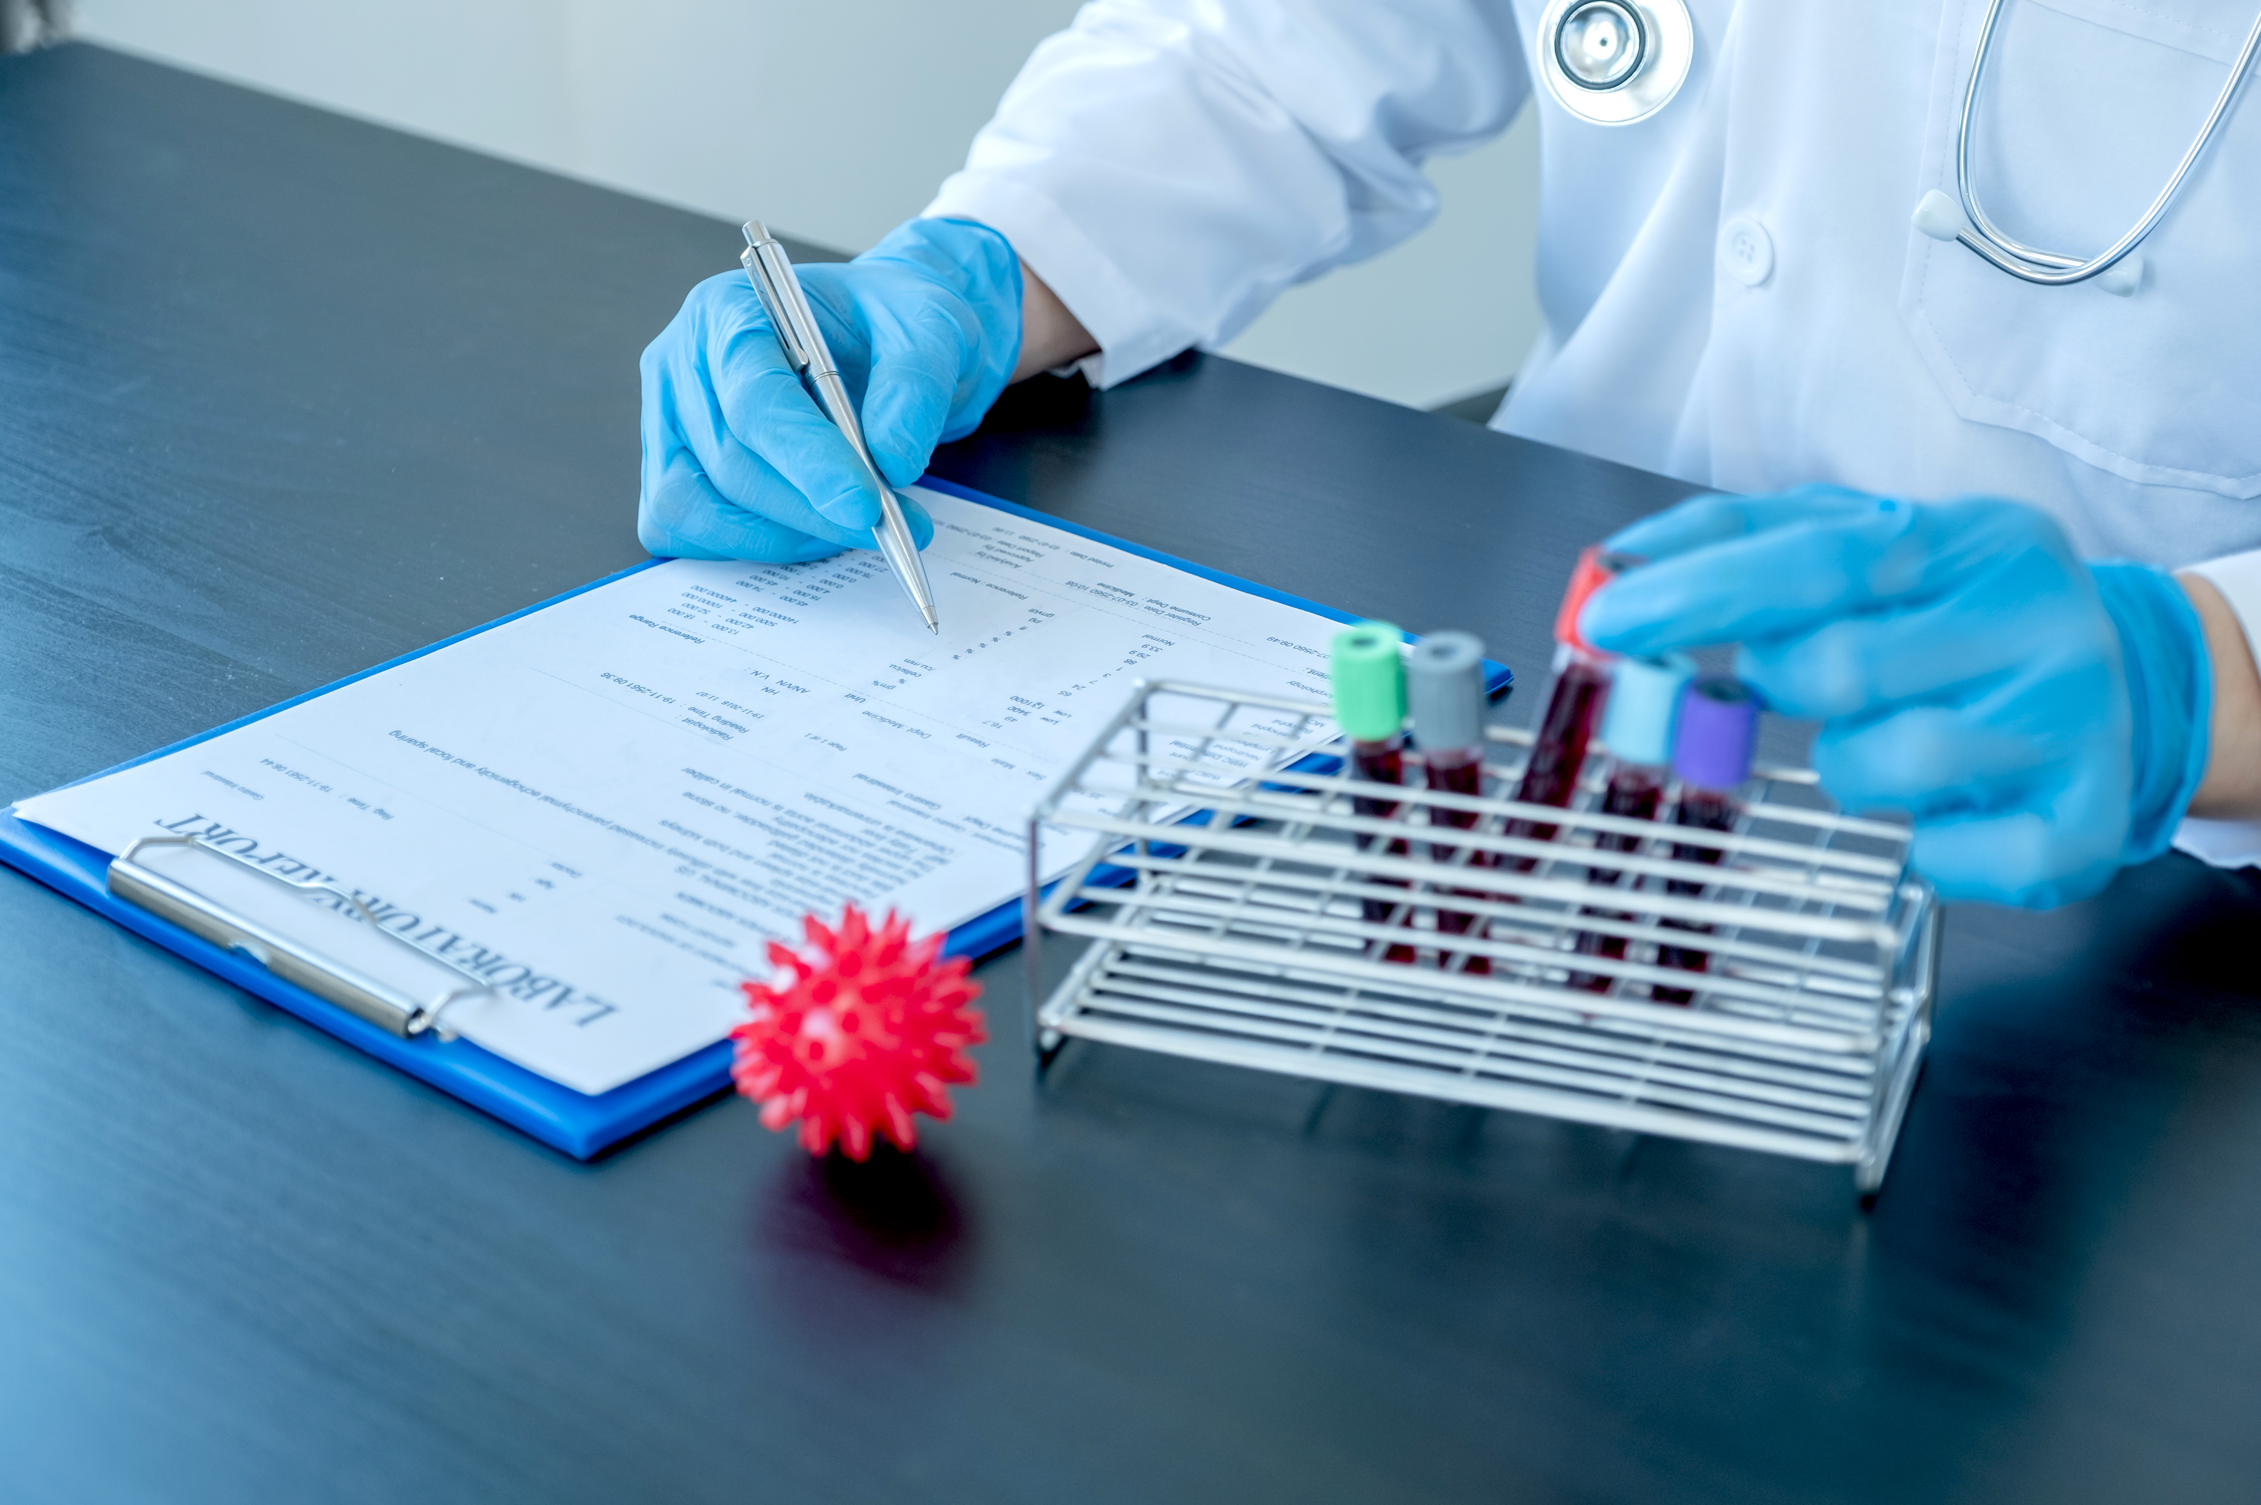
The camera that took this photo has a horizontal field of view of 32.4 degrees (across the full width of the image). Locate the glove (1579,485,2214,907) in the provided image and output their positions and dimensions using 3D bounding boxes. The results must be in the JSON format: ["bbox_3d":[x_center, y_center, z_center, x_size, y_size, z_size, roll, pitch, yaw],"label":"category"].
[{"bbox_3d":[0.167,-0.013,0.840,0.145,0.083,0.078,-8,26,-16],"label":"glove"}]

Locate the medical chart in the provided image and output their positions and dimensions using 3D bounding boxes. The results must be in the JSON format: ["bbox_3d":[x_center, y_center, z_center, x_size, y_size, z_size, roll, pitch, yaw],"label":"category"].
[{"bbox_3d":[-0.089,-0.003,0.967,0.212,0.008,0.297,21,32,38],"label":"medical chart"}]

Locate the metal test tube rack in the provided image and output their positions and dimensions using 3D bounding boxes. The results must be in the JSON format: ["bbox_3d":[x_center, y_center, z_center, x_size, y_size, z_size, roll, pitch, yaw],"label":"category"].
[{"bbox_3d":[0.076,0.037,0.825,0.181,0.061,0.071,8,26,18],"label":"metal test tube rack"}]

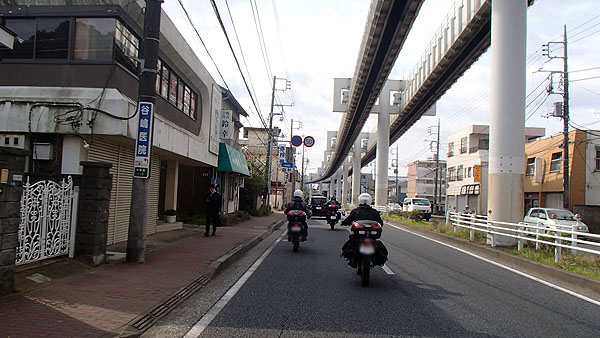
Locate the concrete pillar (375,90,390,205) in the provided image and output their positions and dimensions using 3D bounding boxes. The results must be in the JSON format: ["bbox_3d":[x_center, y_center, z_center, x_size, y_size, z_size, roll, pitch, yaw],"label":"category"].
[{"bbox_3d":[8.730,-1.823,46.385,1.270,12.660,1.270,2,-3,3],"label":"concrete pillar"}]

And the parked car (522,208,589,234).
[{"bbox_3d":[13.098,2.753,22.799,1.620,1.500,3.650,2,-3,3],"label":"parked car"}]

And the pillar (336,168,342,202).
[{"bbox_3d":[12.758,5.096,142.340,1.350,11.190,1.350,2,-3,3],"label":"pillar"}]

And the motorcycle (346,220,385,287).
[{"bbox_3d":[1.202,1.492,8.530,0.760,1.220,2.100,2,-4,2],"label":"motorcycle"}]

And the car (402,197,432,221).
[{"bbox_3d":[10.464,3.486,39.506,1.700,1.950,4.500,2,-3,3],"label":"car"}]

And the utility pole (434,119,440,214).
[{"bbox_3d":[16.366,-0.274,53.000,0.330,11.300,0.330,2,-4,2],"label":"utility pole"}]

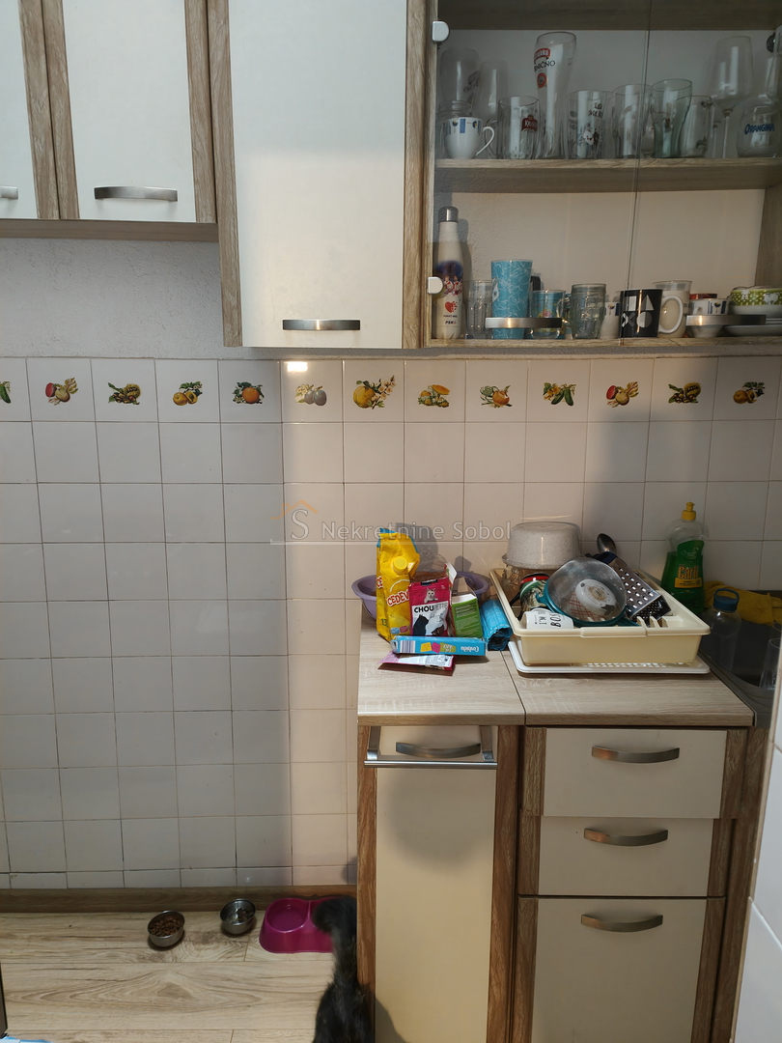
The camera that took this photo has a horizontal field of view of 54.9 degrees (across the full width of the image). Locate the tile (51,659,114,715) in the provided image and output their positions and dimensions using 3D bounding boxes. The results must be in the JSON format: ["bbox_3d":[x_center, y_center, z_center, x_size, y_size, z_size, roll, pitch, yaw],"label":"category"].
[{"bbox_3d":[-0.805,0.429,1.980,0.150,0.150,0.008,0,10,-1],"label":"tile"}]

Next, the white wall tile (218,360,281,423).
[{"bbox_3d":[-0.345,-0.320,1.855,0.149,0.149,0.008,0,11,-1],"label":"white wall tile"}]

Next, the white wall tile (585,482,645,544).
[{"bbox_3d":[0.564,-0.024,1.905,0.150,0.150,0.009,0,11,-1],"label":"white wall tile"}]

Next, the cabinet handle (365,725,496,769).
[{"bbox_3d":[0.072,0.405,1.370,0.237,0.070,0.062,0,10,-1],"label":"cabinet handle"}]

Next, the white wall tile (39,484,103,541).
[{"bbox_3d":[-0.800,-0.020,1.889,0.150,0.150,0.010,0,9,-2],"label":"white wall tile"}]

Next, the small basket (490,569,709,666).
[{"bbox_3d":[0.426,0.200,1.655,0.372,0.080,0.435,0,11,1],"label":"small basket"}]

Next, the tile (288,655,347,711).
[{"bbox_3d":[-0.193,0.425,1.994,0.150,0.150,0.008,0,10,-1],"label":"tile"}]

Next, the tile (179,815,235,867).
[{"bbox_3d":[-0.506,0.889,2.089,0.150,0.150,0.008,0,11,-1],"label":"tile"}]

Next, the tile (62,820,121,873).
[{"bbox_3d":[-0.811,0.886,2.061,0.149,0.149,0.008,0,11,-1],"label":"tile"}]

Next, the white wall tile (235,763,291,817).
[{"bbox_3d":[-0.345,0.722,2.028,0.150,0.150,0.010,0,9,-2],"label":"white wall tile"}]

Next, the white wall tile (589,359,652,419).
[{"bbox_3d":[0.571,-0.326,1.872,0.150,0.150,0.008,0,11,-1],"label":"white wall tile"}]

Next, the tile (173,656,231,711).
[{"bbox_3d":[-0.498,0.427,1.988,0.150,0.150,0.008,0,10,-1],"label":"tile"}]

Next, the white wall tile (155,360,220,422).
[{"bbox_3d":[-0.495,-0.319,1.851,0.150,0.150,0.010,0,9,-2],"label":"white wall tile"}]

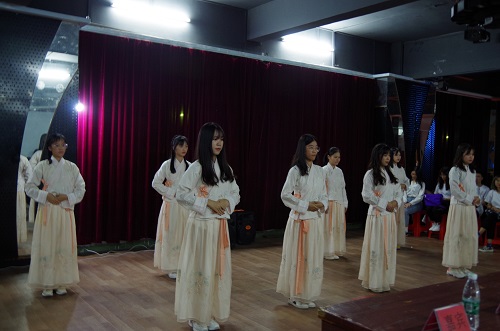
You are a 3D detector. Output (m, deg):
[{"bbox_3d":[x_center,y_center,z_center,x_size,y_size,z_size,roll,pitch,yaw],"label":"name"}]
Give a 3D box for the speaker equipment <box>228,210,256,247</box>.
[{"bbox_3d":[-0.141,1.016,8.280,0.370,0.560,0.330,1,0,-32],"label":"speaker equipment"}]

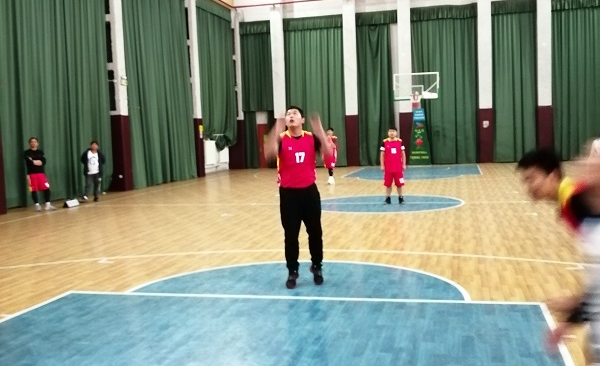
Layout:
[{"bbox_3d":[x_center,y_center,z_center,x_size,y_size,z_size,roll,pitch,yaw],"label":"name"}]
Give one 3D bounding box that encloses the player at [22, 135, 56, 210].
[{"bbox_3d":[-6.570,-0.227,15.130,0.600,1.830,0.450,-5,5,-34],"label":"player"}]

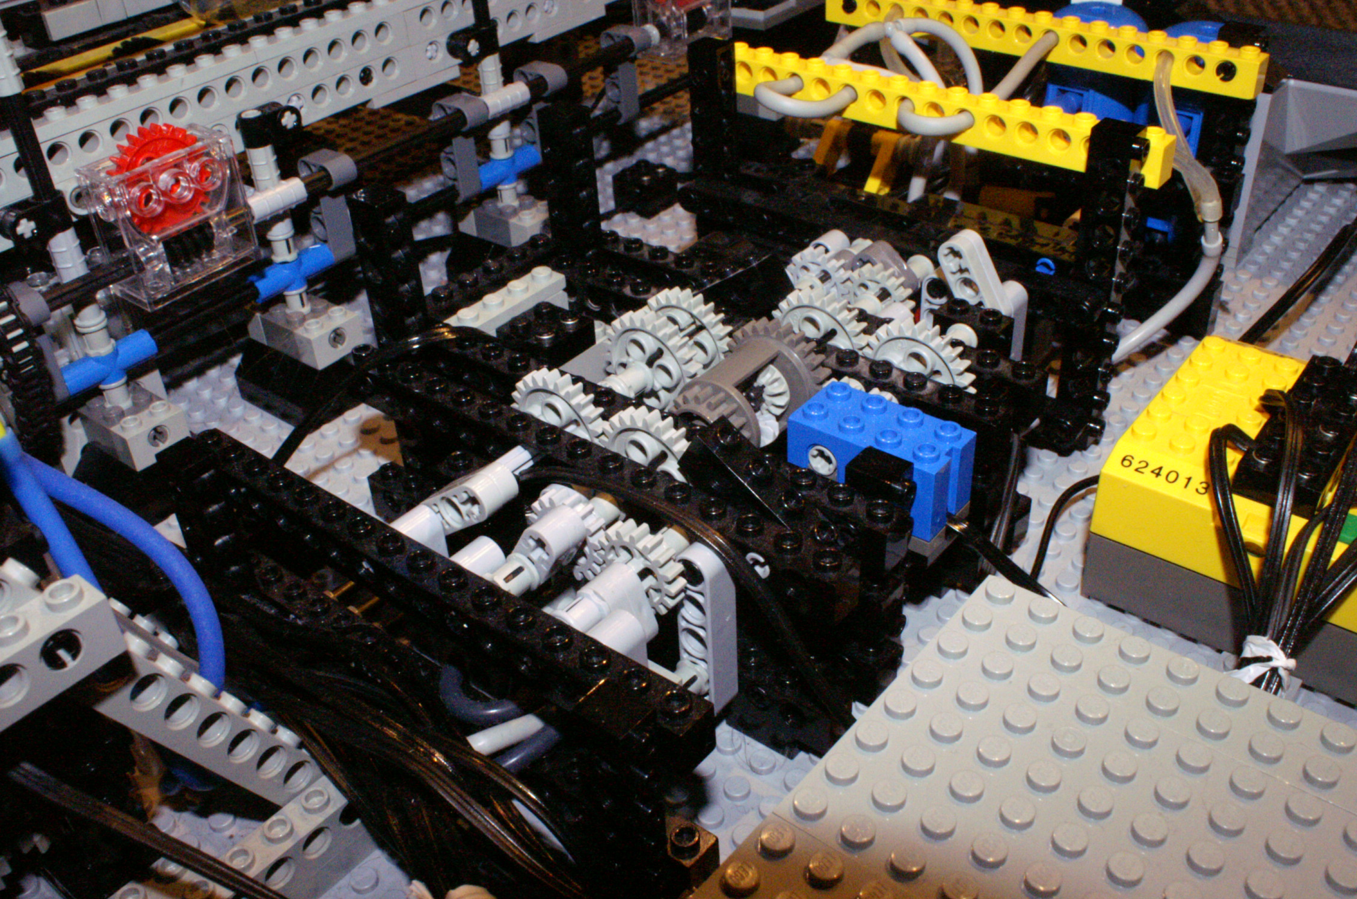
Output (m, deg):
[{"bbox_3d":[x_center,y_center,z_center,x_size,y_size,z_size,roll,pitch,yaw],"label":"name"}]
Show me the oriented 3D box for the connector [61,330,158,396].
[{"bbox_3d":[-0.133,-0.020,0.290,0.008,0.009,0.024,23,43,31],"label":"connector"}]

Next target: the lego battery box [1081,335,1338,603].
[{"bbox_3d":[0.134,0.015,0.253,0.082,0.040,0.056,23,43,32],"label":"lego battery box"}]

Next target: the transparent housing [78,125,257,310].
[{"bbox_3d":[-0.121,-0.055,0.296,0.017,0.033,0.032,23,43,31],"label":"transparent housing"}]

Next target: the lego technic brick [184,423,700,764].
[{"bbox_3d":[-0.046,0.022,0.216,0.128,0.011,0.008,23,43,32],"label":"lego technic brick"}]

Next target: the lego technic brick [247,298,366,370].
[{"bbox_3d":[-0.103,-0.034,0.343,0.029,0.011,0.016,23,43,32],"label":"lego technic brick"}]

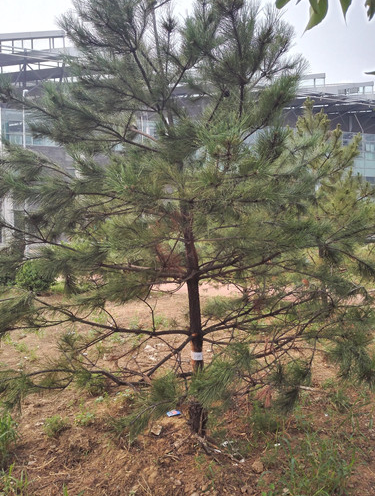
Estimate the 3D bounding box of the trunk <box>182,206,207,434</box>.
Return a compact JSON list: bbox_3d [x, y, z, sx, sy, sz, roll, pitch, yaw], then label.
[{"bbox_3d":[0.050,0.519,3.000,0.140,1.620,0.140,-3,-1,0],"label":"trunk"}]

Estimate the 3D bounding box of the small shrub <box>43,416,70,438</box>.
[{"bbox_3d":[-1.000,1.363,3.200,0.210,0.150,0.190,-1,-1,0],"label":"small shrub"}]

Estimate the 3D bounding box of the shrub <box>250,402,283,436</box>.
[{"bbox_3d":[0.594,1.289,3.150,0.240,0.220,0.220,-1,-1,0],"label":"shrub"}]

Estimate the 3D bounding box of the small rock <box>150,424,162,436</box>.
[{"bbox_3d":[-0.218,1.285,2.950,0.085,0.060,0.075,-1,-1,0],"label":"small rock"}]

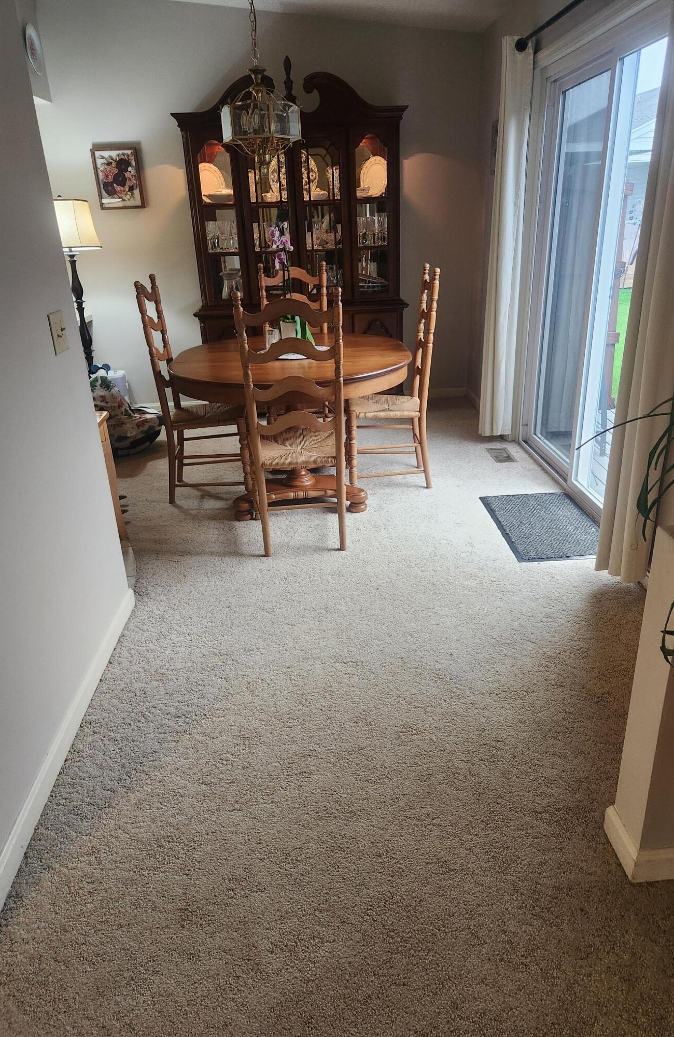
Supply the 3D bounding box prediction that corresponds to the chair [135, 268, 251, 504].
[{"bbox_3d":[-0.728,-0.691,3.703,0.480,1.160,0.500,-3,24,-1],"label":"chair"}]

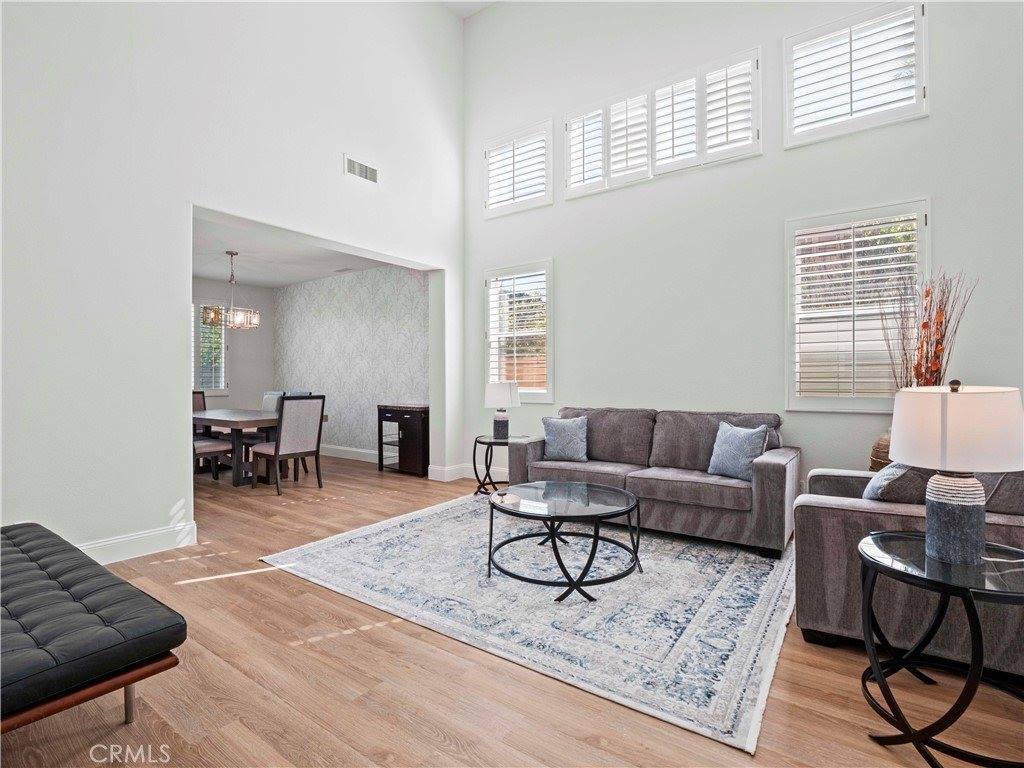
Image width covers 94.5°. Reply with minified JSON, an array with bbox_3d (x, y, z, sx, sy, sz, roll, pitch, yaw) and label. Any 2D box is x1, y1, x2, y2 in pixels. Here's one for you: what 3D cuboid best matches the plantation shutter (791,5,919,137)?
[{"bbox_3d":[2.617,-2.387,3.655,0.807,0.744,0.080,0,1,34],"label":"plantation shutter"}]

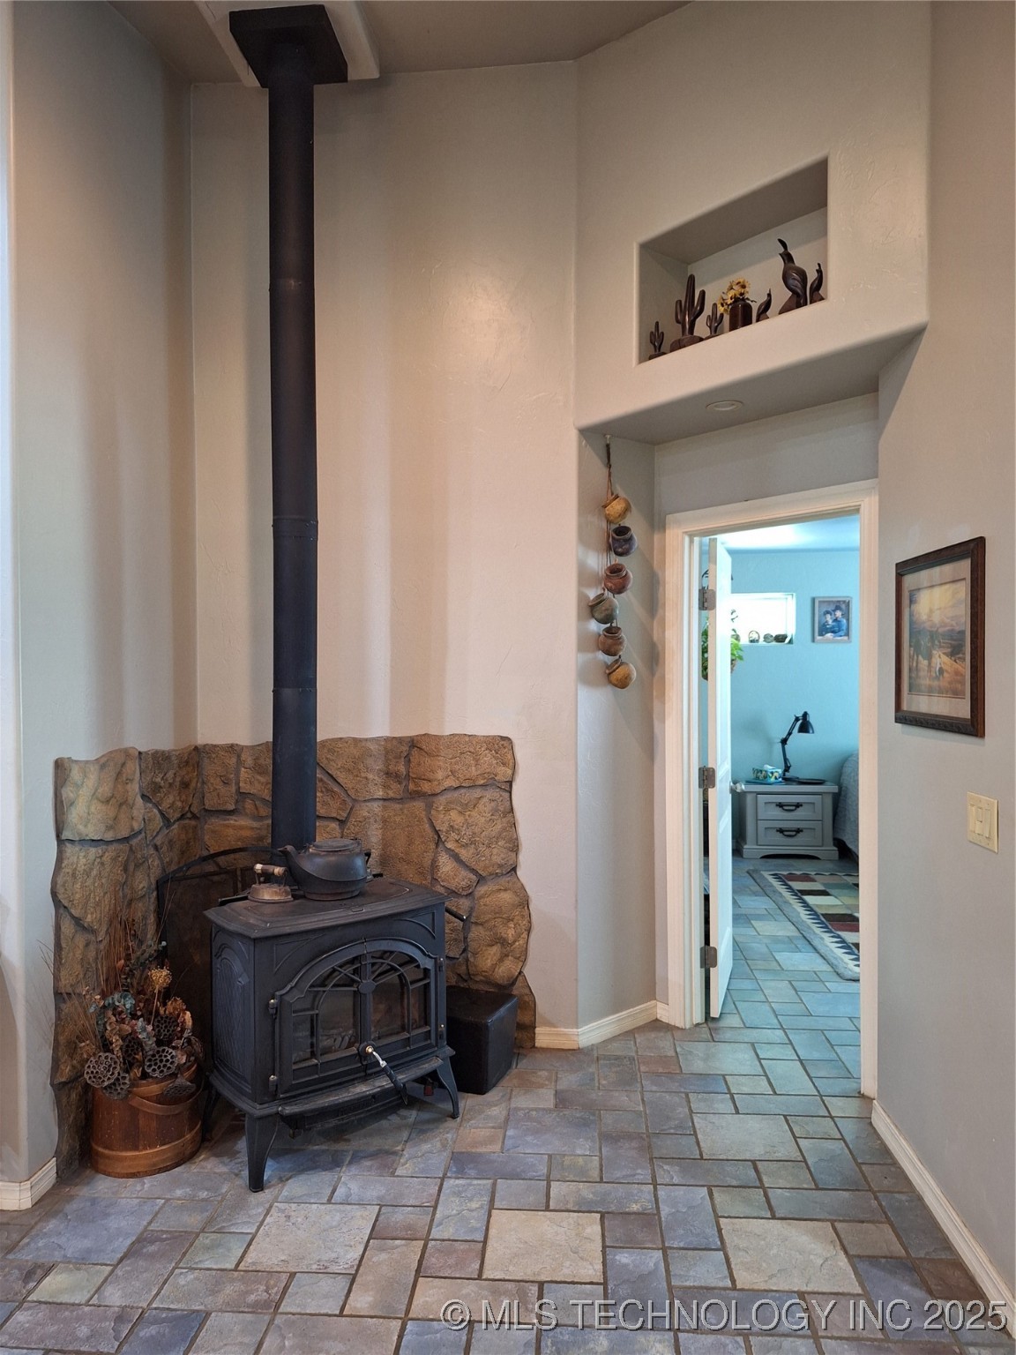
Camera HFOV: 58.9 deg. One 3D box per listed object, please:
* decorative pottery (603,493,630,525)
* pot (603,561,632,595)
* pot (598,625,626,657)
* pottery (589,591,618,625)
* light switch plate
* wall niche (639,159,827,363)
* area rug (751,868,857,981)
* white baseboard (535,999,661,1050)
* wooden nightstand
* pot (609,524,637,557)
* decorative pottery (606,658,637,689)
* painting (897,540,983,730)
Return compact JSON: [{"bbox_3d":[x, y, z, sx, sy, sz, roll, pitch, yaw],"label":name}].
[{"bbox_3d":[0.432,-0.669,3.566,0.111,0.105,0.111,-38,7,6],"label":"decorative pottery"},{"bbox_3d":[0.439,-0.387,3.580,0.110,0.105,0.110,-10,29,6],"label":"pot"},{"bbox_3d":[0.412,-0.140,3.560,0.107,0.101,0.107,0,26,0],"label":"pot"},{"bbox_3d":[0.375,-0.263,3.520,0.108,0.112,0.108,-43,14,-32],"label":"pottery"},{"bbox_3d":[1.158,0.352,2.205,0.010,0.124,0.160,0,1,3],"label":"light switch plate"},{"bbox_3d":[0.819,-1.347,3.067,0.280,0.432,0.747,-1,1,-41],"label":"wall niche"},{"bbox_3d":[2.442,1.418,5.384,1.500,0.012,2.313,0,1,4],"label":"area rug"},{"bbox_3d":[0.383,1.418,3.697,0.575,0.084,0.165,-1,1,-41],"label":"white baseboard"},{"bbox_3d":[2.200,1.119,7.174,0.735,0.570,0.420,0,1,3],"label":"wooden nightstand"},{"bbox_3d":[0.463,-0.543,3.594,0.106,0.114,0.106,-9,37,7],"label":"pot"},{"bbox_3d":[0.454,-0.013,3.590,0.110,0.108,0.110,-38,18,15],"label":"decorative pottery"},{"bbox_3d":[1.162,-0.099,2.455,0.027,0.487,0.540,0,1,3],"label":"painting"}]

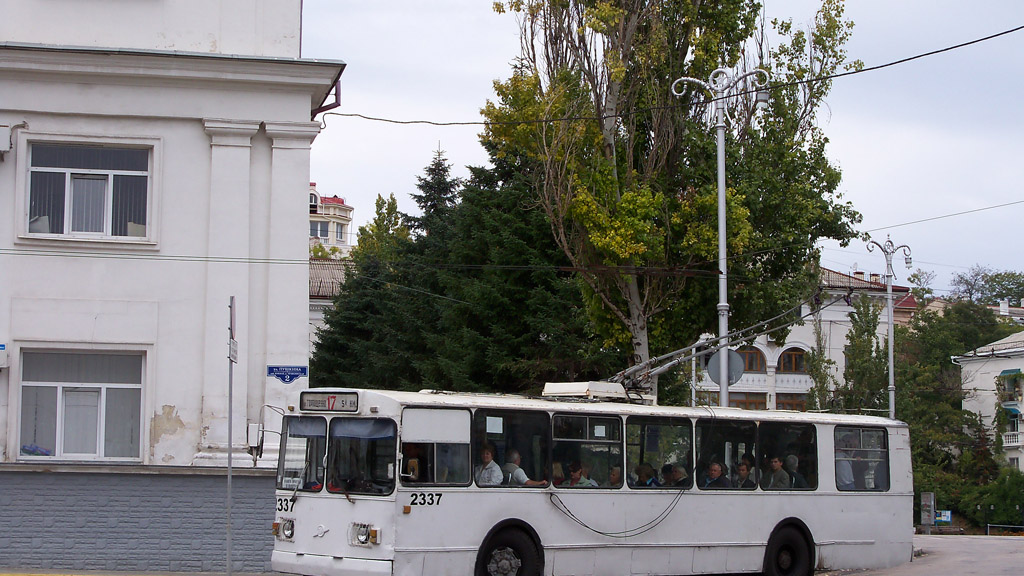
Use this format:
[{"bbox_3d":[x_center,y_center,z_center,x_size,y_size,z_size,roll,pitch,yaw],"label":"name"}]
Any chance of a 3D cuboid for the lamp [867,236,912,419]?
[{"bbox_3d":[11.426,3.198,62.531,0.500,9.670,2.000,-5,-8,44],"label":"lamp"}]

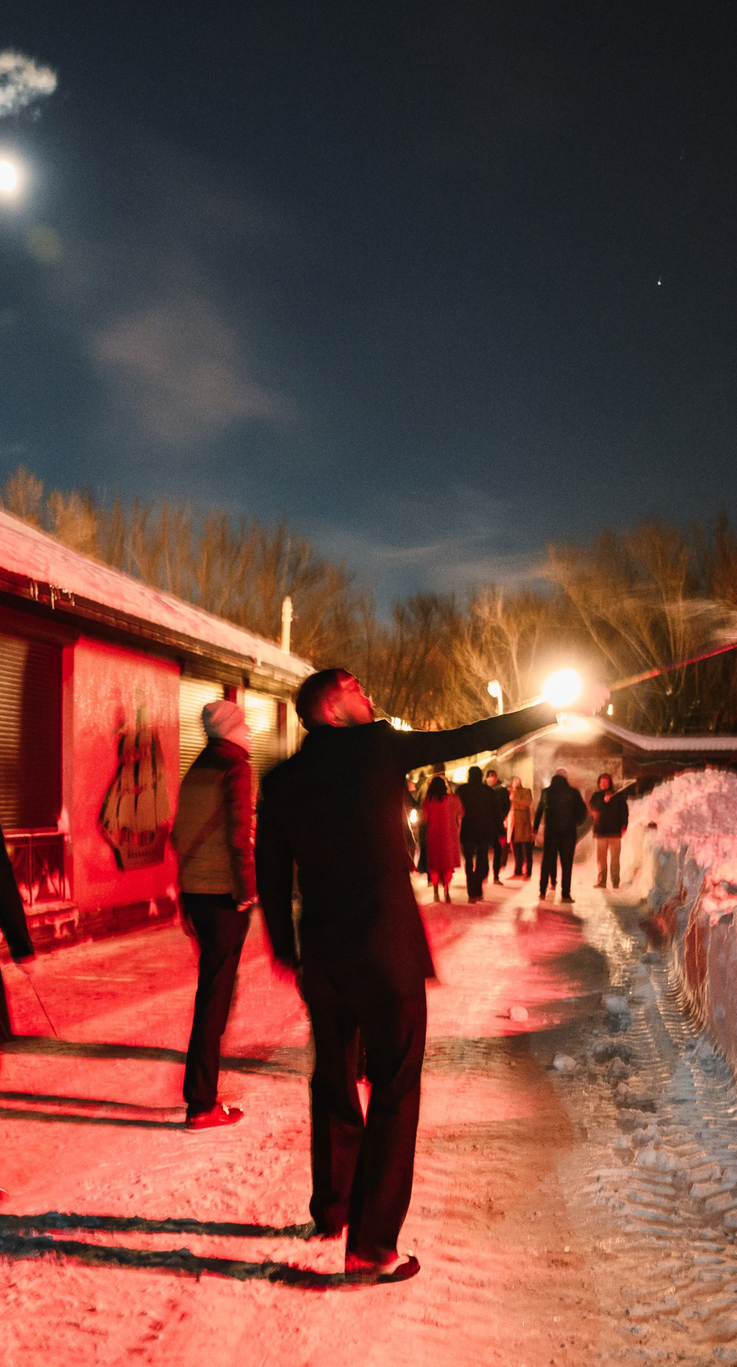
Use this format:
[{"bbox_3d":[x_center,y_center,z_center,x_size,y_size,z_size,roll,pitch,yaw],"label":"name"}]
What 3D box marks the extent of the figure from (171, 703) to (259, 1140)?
[{"bbox_3d":[-0.670,0.976,5.956,0.380,1.798,0.500,3,-6,-38],"label":"figure"}]

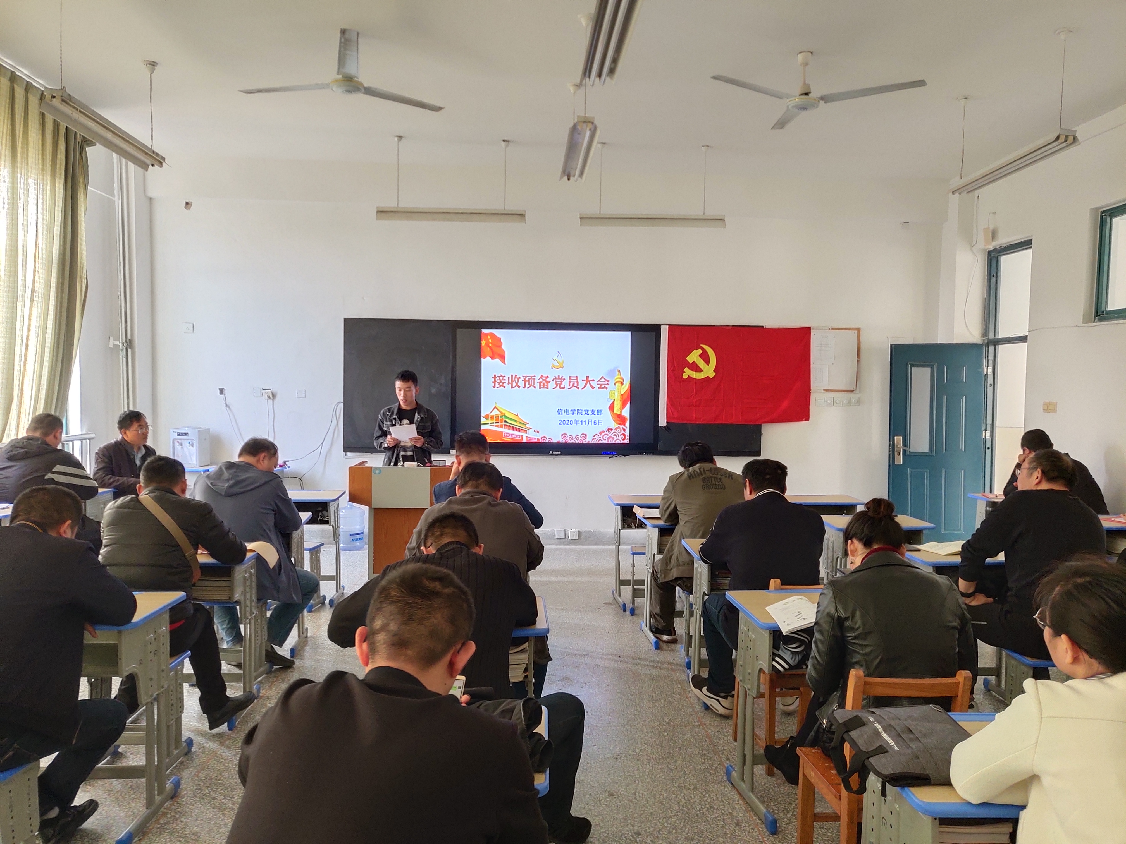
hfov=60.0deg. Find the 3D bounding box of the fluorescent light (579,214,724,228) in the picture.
[{"bbox_3d":[0.772,-1.728,8.395,1.260,0.110,0.160,0,2,-3],"label":"fluorescent light"}]

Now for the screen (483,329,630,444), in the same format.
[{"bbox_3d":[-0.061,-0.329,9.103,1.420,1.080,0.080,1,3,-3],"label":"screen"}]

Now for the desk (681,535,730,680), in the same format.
[{"bbox_3d":[0.977,1.048,5.187,0.610,0.750,0.480,1,3,-3],"label":"desk"}]

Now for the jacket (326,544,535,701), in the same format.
[{"bbox_3d":[-0.373,0.611,2.873,0.630,0.540,0.460,1,1,-3],"label":"jacket"}]

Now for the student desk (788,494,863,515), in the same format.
[{"bbox_3d":[1.883,0.959,7.324,0.600,0.750,0.500,0,2,-3],"label":"student desk"}]

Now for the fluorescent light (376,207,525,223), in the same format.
[{"bbox_3d":[-0.909,-1.689,7.964,1.230,0.125,0.150,1,3,-3],"label":"fluorescent light"}]

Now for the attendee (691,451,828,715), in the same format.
[{"bbox_3d":[0.788,0.727,4.113,0.530,1.160,0.750,0,2,-8],"label":"attendee"}]

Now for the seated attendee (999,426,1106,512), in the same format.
[{"bbox_3d":[3.503,0.690,7.017,0.600,1.290,0.720,-1,3,-23],"label":"seated attendee"}]

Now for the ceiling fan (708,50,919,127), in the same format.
[{"bbox_3d":[1.442,-2.061,5.963,1.280,0.350,1.200,0,2,-3],"label":"ceiling fan"}]

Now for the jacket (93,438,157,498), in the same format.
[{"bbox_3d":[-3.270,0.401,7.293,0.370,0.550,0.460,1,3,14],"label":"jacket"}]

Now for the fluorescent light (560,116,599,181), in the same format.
[{"bbox_3d":[0.077,-1.443,5.216,0.170,0.090,1.270,1,3,-3],"label":"fluorescent light"}]

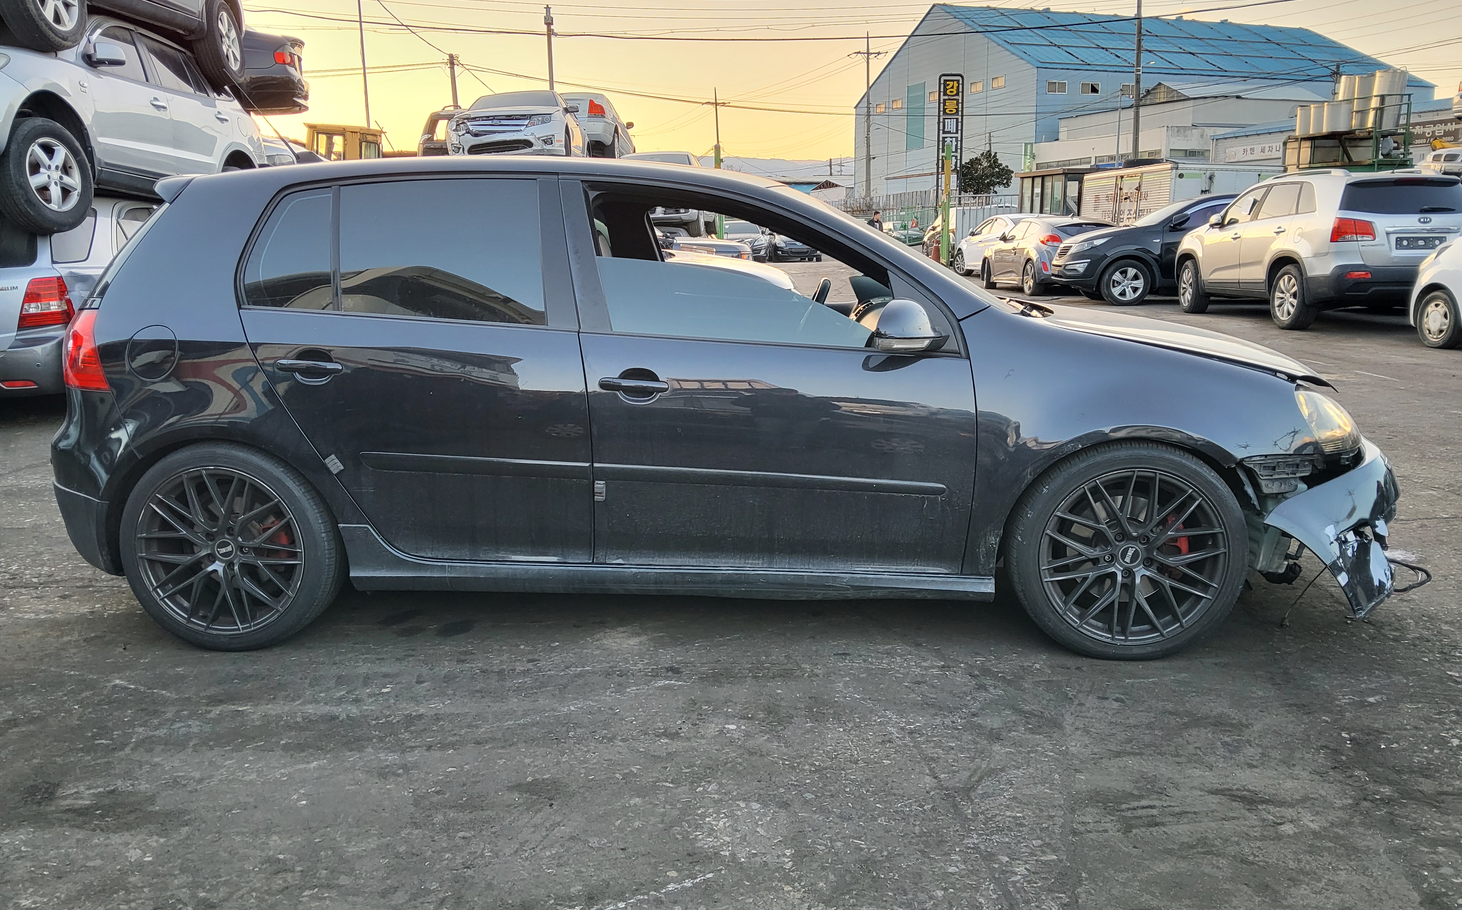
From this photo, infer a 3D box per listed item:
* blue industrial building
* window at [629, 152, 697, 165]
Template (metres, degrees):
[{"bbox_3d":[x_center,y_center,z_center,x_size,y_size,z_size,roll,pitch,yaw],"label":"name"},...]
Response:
[{"bbox_3d":[34.780,-28.420,95.960,39.600,18.400,26.700,-5,12,-21],"label":"blue industrial building"},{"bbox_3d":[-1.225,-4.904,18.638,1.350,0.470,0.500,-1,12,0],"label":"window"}]

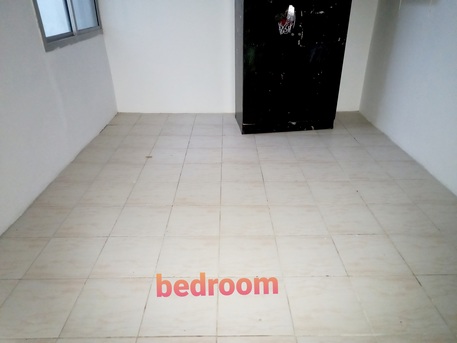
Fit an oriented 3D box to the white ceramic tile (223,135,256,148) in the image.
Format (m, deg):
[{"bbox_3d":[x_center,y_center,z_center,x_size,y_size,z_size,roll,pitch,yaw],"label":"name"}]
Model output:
[{"bbox_3d":[0.111,-0.298,3.328,0.335,0.010,0.335,-1,27,0],"label":"white ceramic tile"}]

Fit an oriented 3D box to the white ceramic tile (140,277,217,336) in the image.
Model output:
[{"bbox_3d":[-0.235,0.676,1.674,0.359,0.010,0.359,0,27,0],"label":"white ceramic tile"}]

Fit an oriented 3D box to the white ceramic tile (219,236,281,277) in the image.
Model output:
[{"bbox_3d":[0.125,0.508,1.997,0.359,0.010,0.359,0,27,0],"label":"white ceramic tile"}]

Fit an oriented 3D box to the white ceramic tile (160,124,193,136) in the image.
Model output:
[{"bbox_3d":[-0.657,-0.527,4.215,0.390,0.010,0.390,-1,27,0],"label":"white ceramic tile"}]

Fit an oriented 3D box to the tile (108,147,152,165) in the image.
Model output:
[{"bbox_3d":[-0.847,-0.133,2.857,0.313,0.010,0.313,0,27,0],"label":"tile"}]

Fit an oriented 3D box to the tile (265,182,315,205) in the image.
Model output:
[{"bbox_3d":[0.537,0.190,2.914,0.400,0.010,0.400,-1,27,0],"label":"tile"}]

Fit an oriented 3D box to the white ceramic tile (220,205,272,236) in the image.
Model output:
[{"bbox_3d":[0.112,0.311,2.107,0.330,0.010,0.330,0,27,0],"label":"white ceramic tile"}]

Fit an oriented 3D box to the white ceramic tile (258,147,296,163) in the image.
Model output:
[{"bbox_3d":[0.517,-0.180,3.523,0.390,0.010,0.390,-1,27,0],"label":"white ceramic tile"}]

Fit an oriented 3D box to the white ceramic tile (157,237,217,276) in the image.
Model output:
[{"bbox_3d":[-0.237,0.510,1.995,0.359,0.010,0.359,0,27,0],"label":"white ceramic tile"}]

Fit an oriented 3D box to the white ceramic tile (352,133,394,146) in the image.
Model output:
[{"bbox_3d":[1.461,-0.310,3.326,0.335,0.010,0.335,-1,27,0],"label":"white ceramic tile"}]

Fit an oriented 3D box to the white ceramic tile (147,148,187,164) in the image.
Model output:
[{"bbox_3d":[-0.557,-0.140,3.035,0.335,0.010,0.335,-1,27,0],"label":"white ceramic tile"}]

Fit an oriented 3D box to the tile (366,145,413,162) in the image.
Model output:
[{"bbox_3d":[1.466,-0.160,3.036,0.335,0.010,0.335,-1,27,0],"label":"tile"}]

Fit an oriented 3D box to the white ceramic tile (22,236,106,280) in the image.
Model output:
[{"bbox_3d":[-0.876,0.471,1.813,0.330,0.010,0.330,0,27,0],"label":"white ceramic tile"}]

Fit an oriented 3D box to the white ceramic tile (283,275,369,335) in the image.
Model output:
[{"bbox_3d":[0.541,0.742,1.849,0.400,0.010,0.400,-1,27,0],"label":"white ceramic tile"}]

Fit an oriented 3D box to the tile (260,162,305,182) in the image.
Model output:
[{"bbox_3d":[0.439,0.006,2.694,0.330,0.010,0.330,0,27,0],"label":"tile"}]

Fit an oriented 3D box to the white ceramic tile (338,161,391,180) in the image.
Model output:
[{"bbox_3d":[1.299,-0.009,3.177,0.390,0.010,0.390,-1,27,0],"label":"white ceramic tile"}]

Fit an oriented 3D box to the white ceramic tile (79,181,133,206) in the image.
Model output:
[{"bbox_3d":[-0.843,0.158,2.296,0.313,0.010,0.313,0,27,0],"label":"white ceramic tile"}]

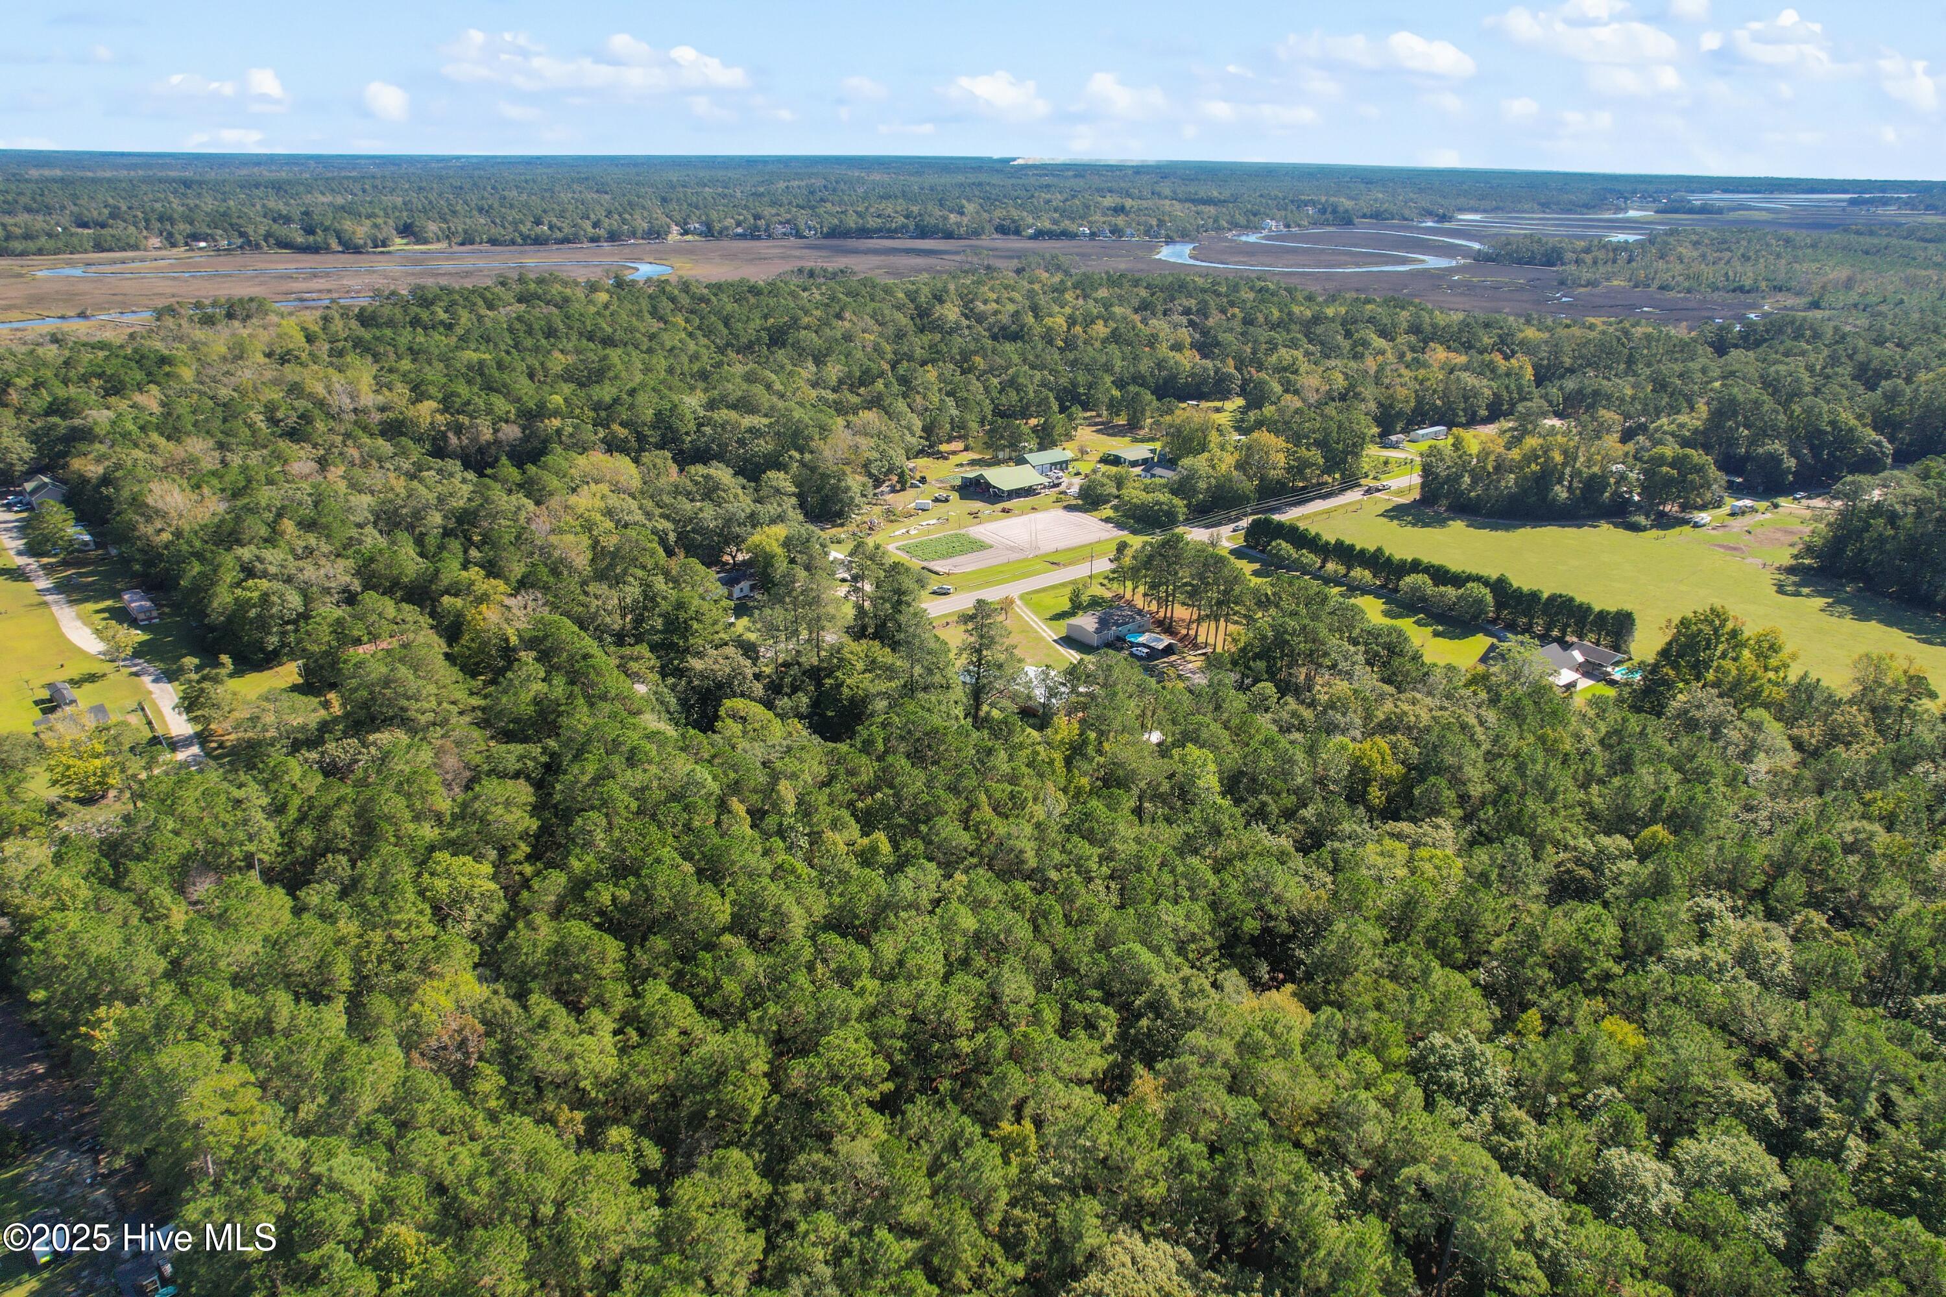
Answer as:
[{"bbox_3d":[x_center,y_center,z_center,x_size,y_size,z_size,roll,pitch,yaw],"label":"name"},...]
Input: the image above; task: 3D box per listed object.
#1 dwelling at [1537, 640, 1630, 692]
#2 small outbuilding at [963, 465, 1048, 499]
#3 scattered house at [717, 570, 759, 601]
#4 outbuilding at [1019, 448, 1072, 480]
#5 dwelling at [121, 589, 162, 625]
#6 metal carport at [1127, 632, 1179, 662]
[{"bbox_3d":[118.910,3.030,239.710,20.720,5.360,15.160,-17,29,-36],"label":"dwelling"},{"bbox_3d":[10.640,-52.660,368.790,19.000,6.060,20.210,-17,29,-36],"label":"small outbuilding"},{"bbox_3d":[-55.540,-15.610,280.250,6.370,3.940,9.090,-18,29,-37],"label":"scattered house"},{"bbox_3d":[23.070,-62.980,395.330,17.480,5.050,11.320,-17,29,-36],"label":"outbuilding"},{"bbox_3d":[-182.870,-9.190,261.580,3.740,3.030,16.470,-19,30,-39],"label":"dwelling"},{"bbox_3d":[39.213,-0.501,251.140,5.700,3.600,6.100,-20,30,-40],"label":"metal carport"}]

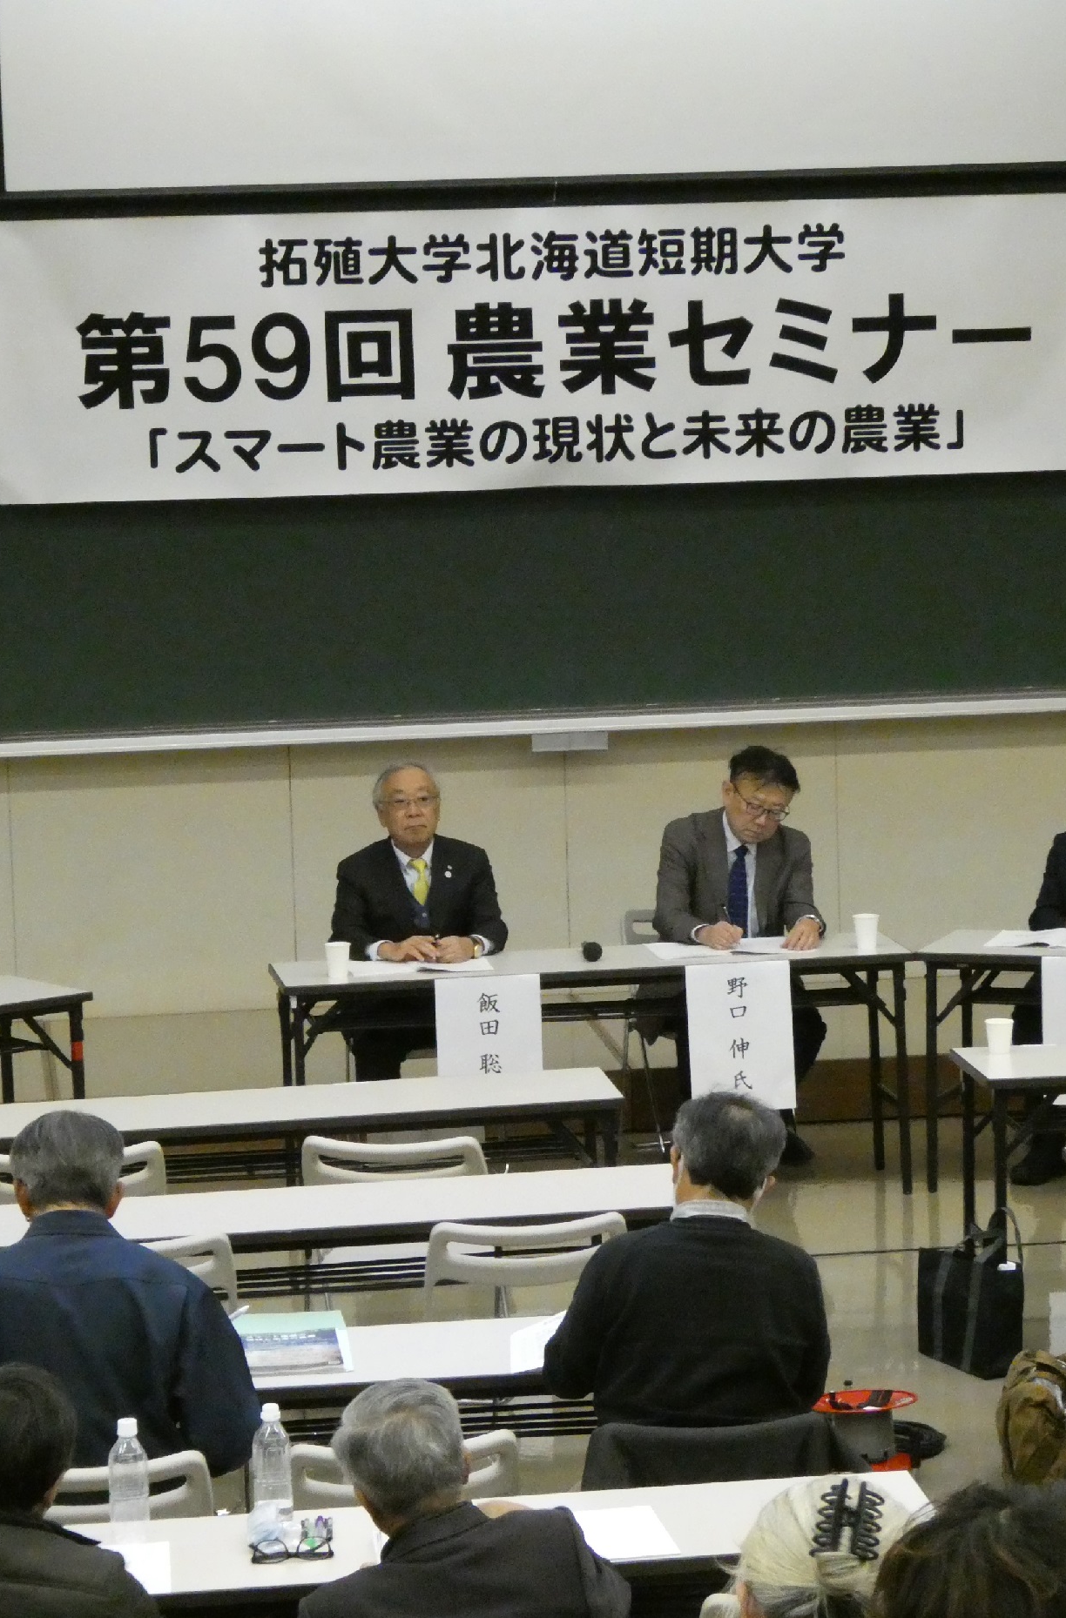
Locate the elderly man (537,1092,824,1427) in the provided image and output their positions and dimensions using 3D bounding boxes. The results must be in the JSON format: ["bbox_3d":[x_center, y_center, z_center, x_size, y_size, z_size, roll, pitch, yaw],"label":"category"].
[{"bbox_3d":[0.284,1.143,8.965,0.530,1.280,0.780,-3,7,-7],"label":"elderly man"}]

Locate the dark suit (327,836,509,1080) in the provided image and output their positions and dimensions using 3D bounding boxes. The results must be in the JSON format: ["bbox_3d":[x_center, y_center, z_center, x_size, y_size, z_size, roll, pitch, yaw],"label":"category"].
[{"bbox_3d":[-0.337,0.549,14.381,0.510,0.940,0.620,-3,7,-8],"label":"dark suit"}]

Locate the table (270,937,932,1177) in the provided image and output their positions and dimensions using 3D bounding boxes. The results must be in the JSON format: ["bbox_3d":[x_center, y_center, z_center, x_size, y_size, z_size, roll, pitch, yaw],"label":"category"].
[{"bbox_3d":[0.172,0.778,14.171,1.800,0.700,0.450,-3,7,-9],"label":"table"}]

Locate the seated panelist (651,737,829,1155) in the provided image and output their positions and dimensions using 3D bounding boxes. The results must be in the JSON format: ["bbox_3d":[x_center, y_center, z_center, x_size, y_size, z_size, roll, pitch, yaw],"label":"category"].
[{"bbox_3d":[0.615,0.445,14.553,0.510,1.245,0.720,-3,7,-10],"label":"seated panelist"}]

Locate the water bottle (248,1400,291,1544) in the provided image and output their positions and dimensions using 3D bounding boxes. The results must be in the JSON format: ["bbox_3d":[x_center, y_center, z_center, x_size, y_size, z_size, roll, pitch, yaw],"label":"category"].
[{"bbox_3d":[-0.437,1.098,8.244,0.068,0.213,0.068,-3,7,-7],"label":"water bottle"}]

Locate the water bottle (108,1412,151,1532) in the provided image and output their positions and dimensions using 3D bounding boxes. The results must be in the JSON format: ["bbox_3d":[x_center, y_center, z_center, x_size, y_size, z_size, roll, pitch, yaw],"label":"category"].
[{"bbox_3d":[-0.678,1.110,8.225,0.068,0.209,0.068,-3,7,-7],"label":"water bottle"}]

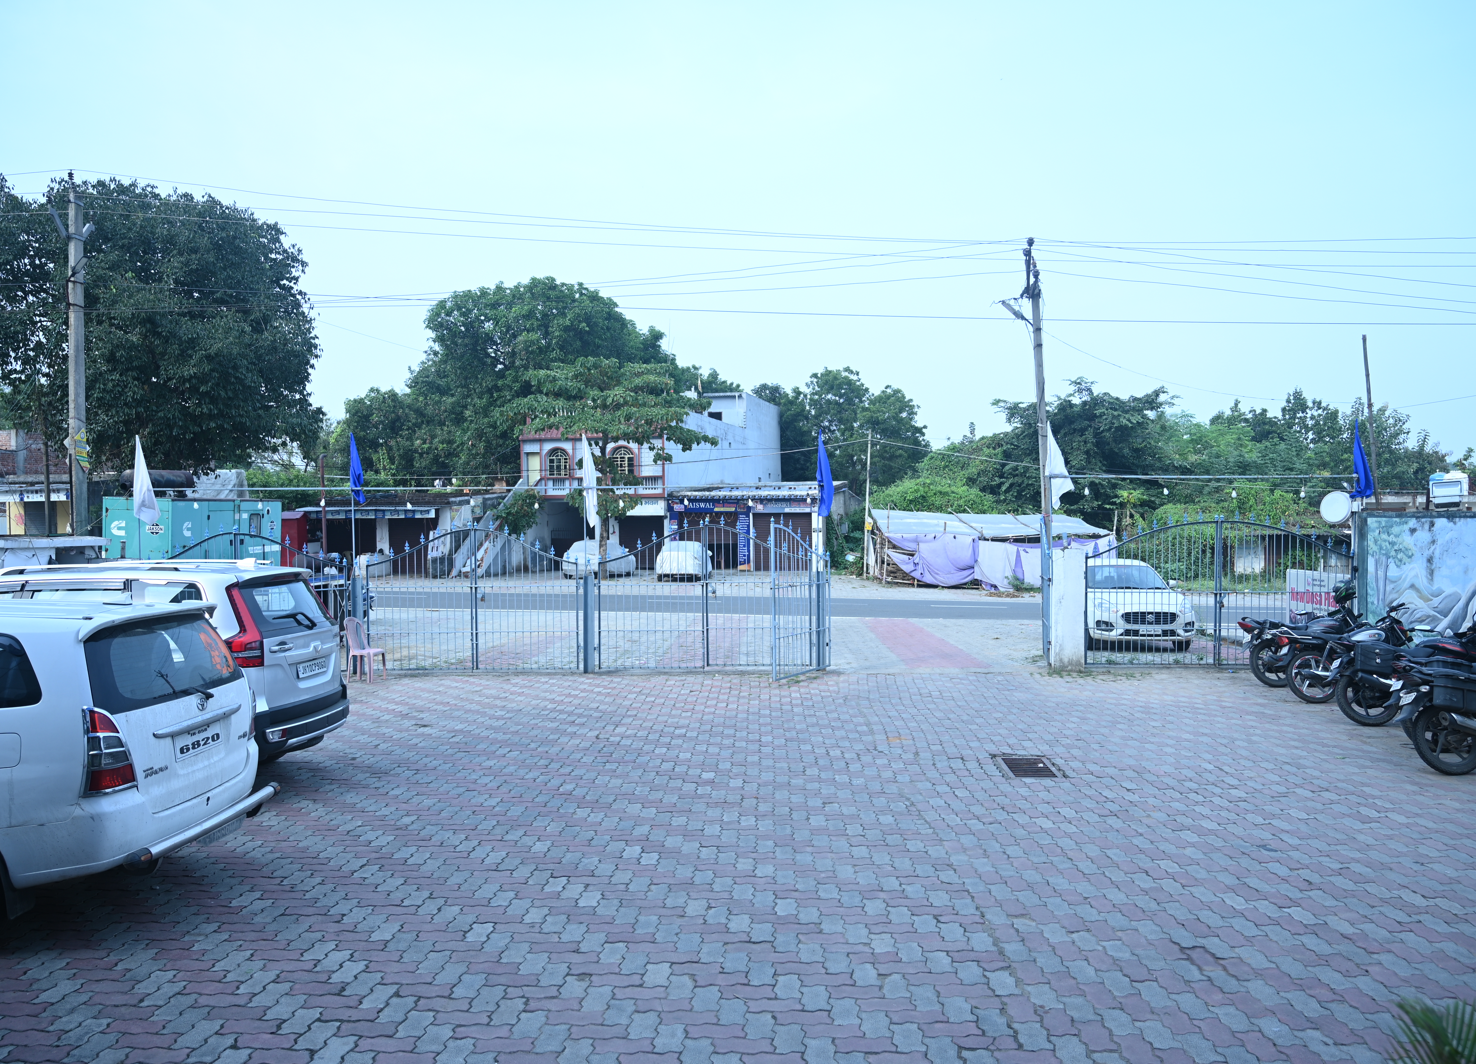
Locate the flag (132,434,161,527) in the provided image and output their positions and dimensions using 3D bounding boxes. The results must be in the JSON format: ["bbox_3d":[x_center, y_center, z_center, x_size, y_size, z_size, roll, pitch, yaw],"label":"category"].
[{"bbox_3d":[-8.191,-0.717,14.737,0.397,1.244,0.200,0,1,0],"label":"flag"}]

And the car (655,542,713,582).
[{"bbox_3d":[-2.040,1.079,40.605,1.750,1.490,4.000,-1,0,3],"label":"car"}]

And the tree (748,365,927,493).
[{"bbox_3d":[5.659,-3.853,59.953,9.800,10.800,8.500,-1,0,0],"label":"tree"}]

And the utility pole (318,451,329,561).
[{"bbox_3d":[-17.088,-0.595,43.977,0.250,5.200,0.180,-1,0,0],"label":"utility pole"}]

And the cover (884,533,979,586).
[{"bbox_3d":[6.291,0.890,34.500,3.100,1.700,0.350,-1,1,18],"label":"cover"}]

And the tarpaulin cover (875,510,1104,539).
[{"bbox_3d":[7.663,-0.254,32.422,6.582,0.750,3.000,0,1,12],"label":"tarpaulin cover"}]

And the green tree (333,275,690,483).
[{"bbox_3d":[-11.977,-5.989,57.932,19.300,15.600,14.500,-1,0,0],"label":"green tree"}]

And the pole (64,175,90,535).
[{"bbox_3d":[-10.203,-1.784,16.474,0.300,7.411,0.300,-1,1,-30],"label":"pole"}]

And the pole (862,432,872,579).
[{"bbox_3d":[4.771,-0.975,39.141,0.130,5.450,0.130,2,0,0],"label":"pole"}]

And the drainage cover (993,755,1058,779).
[{"bbox_3d":[2.520,2.055,9.213,0.410,0.040,0.740,-1,1,5],"label":"drainage cover"}]

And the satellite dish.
[{"bbox_3d":[8.248,-0.341,14.700,0.170,0.450,0.450,-1,1,-33],"label":"satellite dish"}]

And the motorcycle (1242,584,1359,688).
[{"bbox_3d":[7.259,1.363,13.286,1.980,1.140,0.720,-1,0,3],"label":"motorcycle"}]

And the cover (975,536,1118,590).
[{"bbox_3d":[8.842,0.891,30.479,4.126,1.500,0.400,0,1,12],"label":"cover"}]

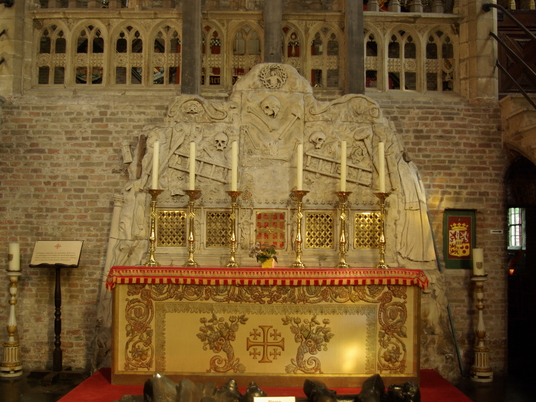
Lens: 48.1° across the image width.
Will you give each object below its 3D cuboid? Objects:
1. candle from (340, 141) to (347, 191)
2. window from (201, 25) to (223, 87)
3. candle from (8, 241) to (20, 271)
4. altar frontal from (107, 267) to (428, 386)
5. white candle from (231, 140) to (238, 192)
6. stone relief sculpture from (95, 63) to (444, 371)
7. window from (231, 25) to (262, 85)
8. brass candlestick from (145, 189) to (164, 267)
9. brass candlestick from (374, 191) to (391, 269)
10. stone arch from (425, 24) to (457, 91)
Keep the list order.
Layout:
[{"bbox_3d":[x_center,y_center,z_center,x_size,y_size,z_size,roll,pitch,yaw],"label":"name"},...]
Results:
[{"bbox_3d":[0.727,-0.330,5.768,0.053,0.499,0.053,1,-5,0],"label":"candle"},{"bbox_3d":[-0.655,-1.546,6.401,0.341,0.687,0.180,1,-5,0],"label":"window"},{"bbox_3d":[-2.413,0.535,5.723,0.103,0.270,0.103,1,-5,0],"label":"candle"},{"bbox_3d":[-0.004,1.129,5.595,2.783,1.008,0.760,1,-5,0],"label":"altar frontal"},{"bbox_3d":[-0.320,-0.332,5.805,0.046,0.489,0.046,1,-5,0],"label":"white candle"},{"bbox_3d":[0.015,0.135,6.031,3.513,3.114,0.350,1,-4,2],"label":"stone relief sculpture"},{"bbox_3d":[-0.238,-1.660,6.903,0.419,0.750,0.200,1,-5,0],"label":"window"},{"bbox_3d":[-1.093,0.259,5.759,0.155,0.752,0.155,1,-4,2],"label":"brass candlestick"},{"bbox_3d":[1.090,0.281,5.717,0.160,0.718,0.160,1,-5,0],"label":"brass candlestick"},{"bbox_3d":[1.843,-1.520,6.401,0.373,0.742,0.200,1,-5,0],"label":"stone arch"}]

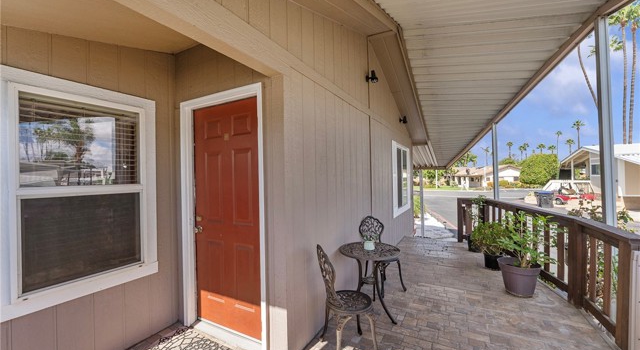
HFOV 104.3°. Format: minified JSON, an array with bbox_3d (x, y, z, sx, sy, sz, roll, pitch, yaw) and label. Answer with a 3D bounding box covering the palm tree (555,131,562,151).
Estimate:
[{"bbox_3d":[114.837,-9.636,120.000,2.500,23.189,2.500,-2,-1,27],"label":"palm tree"}]

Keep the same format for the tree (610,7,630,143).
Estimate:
[{"bbox_3d":[46.450,-11.811,38.000,2.600,27.869,2.600,-2,-1,27],"label":"tree"}]

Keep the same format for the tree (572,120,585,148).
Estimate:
[{"bbox_3d":[83.249,-7.746,80.000,2.800,19.570,2.800,-2,-1,27],"label":"tree"}]

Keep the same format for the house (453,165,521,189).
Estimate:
[{"bbox_3d":[33.700,0.300,50.000,13.000,4.300,9.000,-2,-1,14],"label":"house"}]

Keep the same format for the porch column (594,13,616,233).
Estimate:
[{"bbox_3d":[2.991,0.043,2.599,0.080,3.300,0.080,-2,-1,27],"label":"porch column"}]

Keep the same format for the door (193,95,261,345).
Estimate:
[{"bbox_3d":[-0.820,0.359,2.203,0.775,1.970,0.050,-2,-1,27],"label":"door"}]

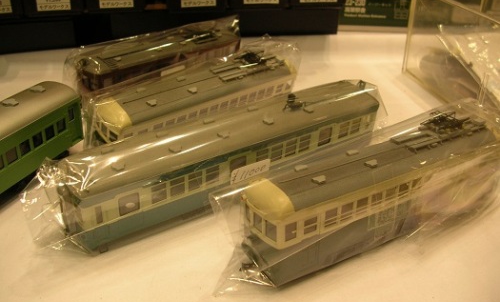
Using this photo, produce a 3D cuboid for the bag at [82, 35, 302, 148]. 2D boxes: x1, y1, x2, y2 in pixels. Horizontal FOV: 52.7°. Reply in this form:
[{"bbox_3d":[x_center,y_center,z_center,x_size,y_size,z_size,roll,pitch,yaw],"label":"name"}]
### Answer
[{"bbox_3d":[-0.031,-0.030,0.333,0.042,0.049,0.160,25,35,39],"label":"bag"}]

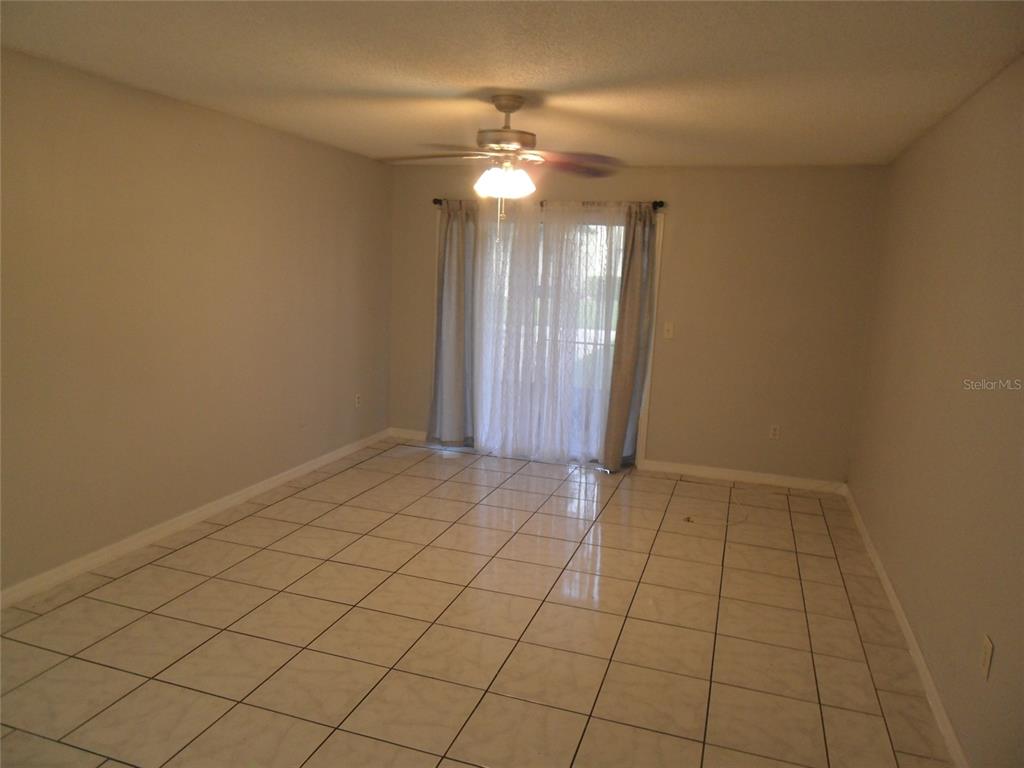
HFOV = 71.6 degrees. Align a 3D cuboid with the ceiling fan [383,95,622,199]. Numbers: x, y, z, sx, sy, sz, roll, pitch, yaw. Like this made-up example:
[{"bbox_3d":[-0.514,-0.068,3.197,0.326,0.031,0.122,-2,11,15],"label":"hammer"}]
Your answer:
[{"bbox_3d":[-0.027,-1.176,3.543,1.220,0.470,1.220,6,10,18],"label":"ceiling fan"}]

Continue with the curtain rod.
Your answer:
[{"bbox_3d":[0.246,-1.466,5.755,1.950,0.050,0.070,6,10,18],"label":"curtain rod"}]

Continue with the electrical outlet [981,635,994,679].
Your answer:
[{"bbox_3d":[1.532,0.878,2.287,0.010,0.117,0.072,5,10,18],"label":"electrical outlet"}]

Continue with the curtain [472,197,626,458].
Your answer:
[{"bbox_3d":[0.258,-0.420,5.902,1.340,2.130,0.090,6,10,18],"label":"curtain"}]

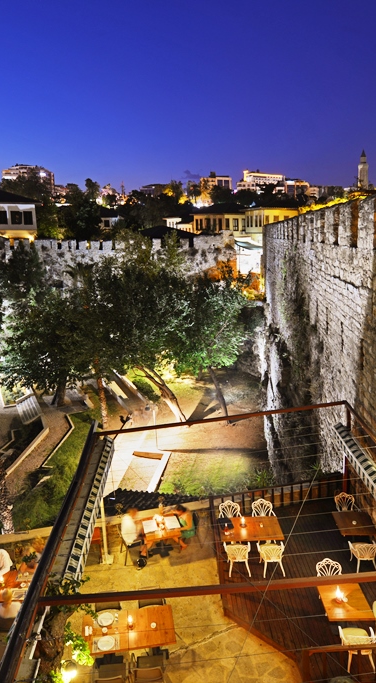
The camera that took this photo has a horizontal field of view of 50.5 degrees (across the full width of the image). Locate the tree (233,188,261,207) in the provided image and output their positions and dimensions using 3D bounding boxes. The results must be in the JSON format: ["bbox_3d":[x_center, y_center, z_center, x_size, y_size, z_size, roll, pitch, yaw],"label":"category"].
[{"bbox_3d":[14.357,-32.711,96.874,6.800,8.000,6.500,-1,15,0],"label":"tree"}]

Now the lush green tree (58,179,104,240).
[{"bbox_3d":[-15.384,-18.461,57.000,6.200,9.300,6.000,-6,14,-16],"label":"lush green tree"}]

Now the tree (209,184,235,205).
[{"bbox_3d":[8.319,-34.435,99.501,6.600,8.500,6.500,-1,15,0],"label":"tree"}]

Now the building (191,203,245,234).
[{"bbox_3d":[4.734,-18.856,64.324,8.800,6.500,8.000,-1,15,0],"label":"building"}]

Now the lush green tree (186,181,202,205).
[{"bbox_3d":[1.750,-38.068,105.756,4.300,8.500,4.300,-1,15,0],"label":"lush green tree"}]

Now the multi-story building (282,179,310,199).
[{"bbox_3d":[67.522,-92.479,249.758,15.500,17.000,13.000,-3,15,-10],"label":"multi-story building"}]

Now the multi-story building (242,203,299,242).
[{"bbox_3d":[13.776,-18.057,62.000,8.500,6.600,6.500,-12,17,-35],"label":"multi-story building"}]

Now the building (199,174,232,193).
[{"bbox_3d":[14.844,-84.208,215.000,15.000,12.000,12.000,-7,15,-19],"label":"building"}]

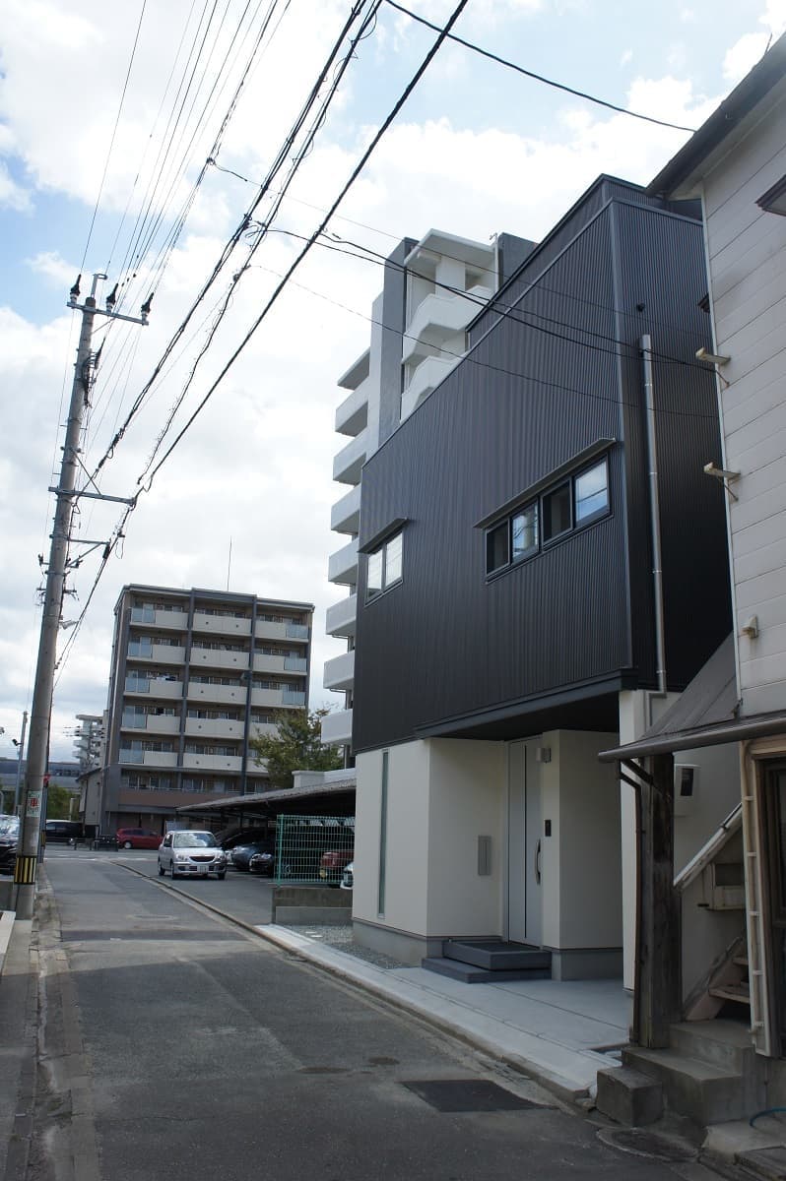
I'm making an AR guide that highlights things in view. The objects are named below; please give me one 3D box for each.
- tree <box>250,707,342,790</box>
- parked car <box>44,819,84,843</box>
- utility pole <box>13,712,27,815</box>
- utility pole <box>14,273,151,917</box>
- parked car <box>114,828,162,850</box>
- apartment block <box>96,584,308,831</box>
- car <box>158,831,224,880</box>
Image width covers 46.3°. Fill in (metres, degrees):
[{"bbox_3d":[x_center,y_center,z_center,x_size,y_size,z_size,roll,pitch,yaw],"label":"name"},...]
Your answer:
[{"bbox_3d":[-6.102,11.998,56.788,5.600,9.000,5.400,7,-16,-19],"label":"tree"},{"bbox_3d":[-24.352,17.330,65.702,4.600,1.800,1.720,7,-16,-18],"label":"parked car"},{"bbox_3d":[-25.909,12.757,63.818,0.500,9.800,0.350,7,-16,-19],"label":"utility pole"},{"bbox_3d":[-5.579,-0.399,16.399,1.700,12.100,0.450,7,-16,-19],"label":"utility pole"},{"bbox_3d":[-17.521,17.510,64.706,3.950,1.520,1.690,7,-16,-18],"label":"parked car"},{"bbox_3d":[-17.202,12.344,82.917,16.800,21.300,13.000,7,-16,-18],"label":"apartment block"},{"bbox_3d":[-6.269,8.224,28.565,1.600,1.450,3.650,7,-16,-21],"label":"car"}]

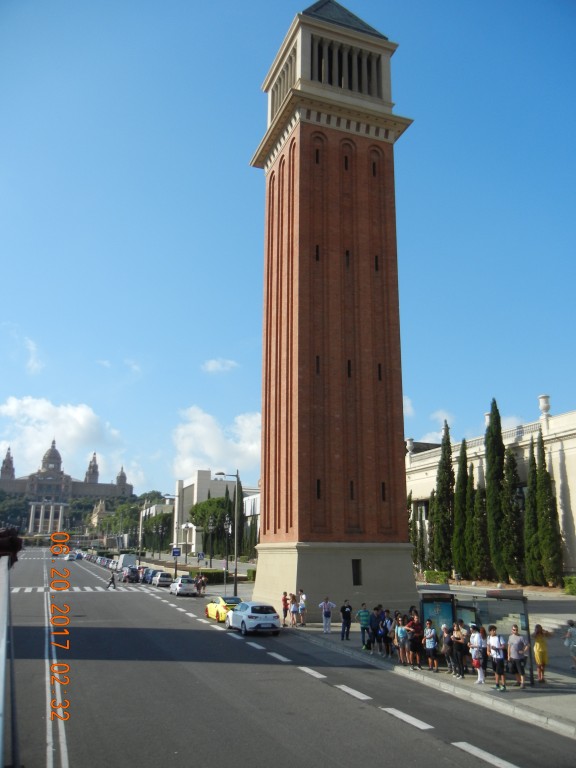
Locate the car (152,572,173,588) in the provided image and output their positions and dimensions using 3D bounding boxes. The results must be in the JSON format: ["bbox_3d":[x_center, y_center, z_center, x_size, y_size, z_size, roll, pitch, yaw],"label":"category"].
[{"bbox_3d":[-13.168,20.385,69.506,1.730,1.470,4.050,5,-15,-19],"label":"car"}]

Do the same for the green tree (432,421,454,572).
[{"bbox_3d":[17.244,12.897,76.034,2.500,17.890,2.500,5,-15,-19],"label":"green tree"}]

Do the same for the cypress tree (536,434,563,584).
[{"bbox_3d":[22.803,10.733,58.766,2.056,13.732,2.056,5,-15,-19],"label":"cypress tree"}]

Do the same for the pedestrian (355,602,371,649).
[{"bbox_3d":[3.099,10.001,27.482,0.560,1.785,0.340,5,-15,-15],"label":"pedestrian"}]

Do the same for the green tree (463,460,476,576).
[{"bbox_3d":[18.187,13.555,66.353,1.500,11.400,1.500,-3,-14,15],"label":"green tree"}]

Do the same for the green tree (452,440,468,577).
[{"bbox_3d":[18.253,13.107,70.462,1.495,14.630,1.495,5,-15,-19],"label":"green tree"}]

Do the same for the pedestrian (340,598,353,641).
[{"bbox_3d":[2.631,10.677,30.080,0.520,1.744,0.320,4,-15,-13],"label":"pedestrian"}]

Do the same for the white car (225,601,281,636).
[{"bbox_3d":[-1.779,11.798,33.826,1.810,1.460,4.250,5,-14,-19],"label":"white car"}]

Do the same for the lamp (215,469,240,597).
[{"bbox_3d":[-4.570,11.386,50.701,1.750,9.890,0.350,5,-15,-19],"label":"lamp"}]

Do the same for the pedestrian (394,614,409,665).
[{"bbox_3d":[4.036,9.105,23.593,0.500,1.630,0.340,-4,-15,19],"label":"pedestrian"}]

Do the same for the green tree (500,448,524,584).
[{"bbox_3d":[19.936,11.740,59.401,2.100,11.800,2.100,-4,-14,18],"label":"green tree"}]

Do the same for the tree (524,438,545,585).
[{"bbox_3d":[22.309,11.629,61.683,1.900,13.500,1.900,5,-15,-19],"label":"tree"}]

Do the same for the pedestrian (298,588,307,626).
[{"bbox_3d":[0.773,11.663,34.653,0.380,1.845,0.500,2,-15,-6],"label":"pedestrian"}]

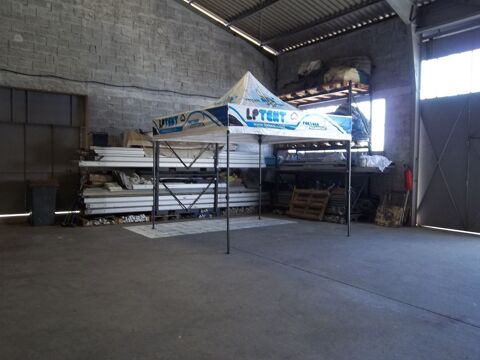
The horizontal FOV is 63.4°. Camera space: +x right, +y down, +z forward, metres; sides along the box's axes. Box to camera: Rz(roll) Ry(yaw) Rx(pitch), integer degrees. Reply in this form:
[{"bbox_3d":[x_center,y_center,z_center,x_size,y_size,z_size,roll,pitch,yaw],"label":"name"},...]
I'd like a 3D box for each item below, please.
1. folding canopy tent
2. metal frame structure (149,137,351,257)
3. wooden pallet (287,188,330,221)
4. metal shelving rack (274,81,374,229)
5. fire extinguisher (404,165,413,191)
[{"bbox_3d":[0.176,-0.578,8.116,2.969,3.361,2.969,-1,2,-35],"label":"folding canopy tent"},{"bbox_3d":[0.171,0.064,8.133,2.960,2.078,2.960,-1,2,-35],"label":"metal frame structure"},{"bbox_3d":[1.926,0.689,10.704,0.147,0.804,1.235,21,-10,-32],"label":"wooden pallet"},{"bbox_3d":[2.268,-0.705,10.946,0.960,3.499,2.956,-1,2,-33],"label":"metal shelving rack"},{"bbox_3d":[4.025,-0.060,9.259,0.176,0.598,0.172,-1,2,-33],"label":"fire extinguisher"}]

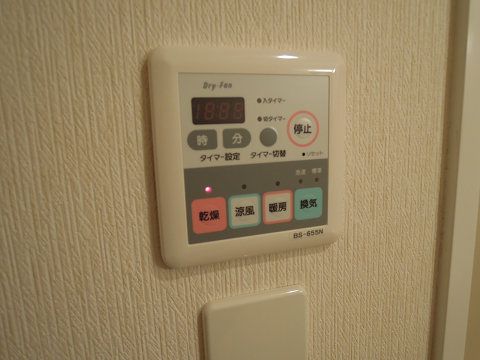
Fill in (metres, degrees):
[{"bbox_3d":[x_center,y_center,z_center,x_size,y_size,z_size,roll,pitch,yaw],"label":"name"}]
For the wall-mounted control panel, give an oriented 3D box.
[{"bbox_3d":[0.011,-0.012,0.194,0.116,0.120,0.014,-5,11,-18],"label":"wall-mounted control panel"}]

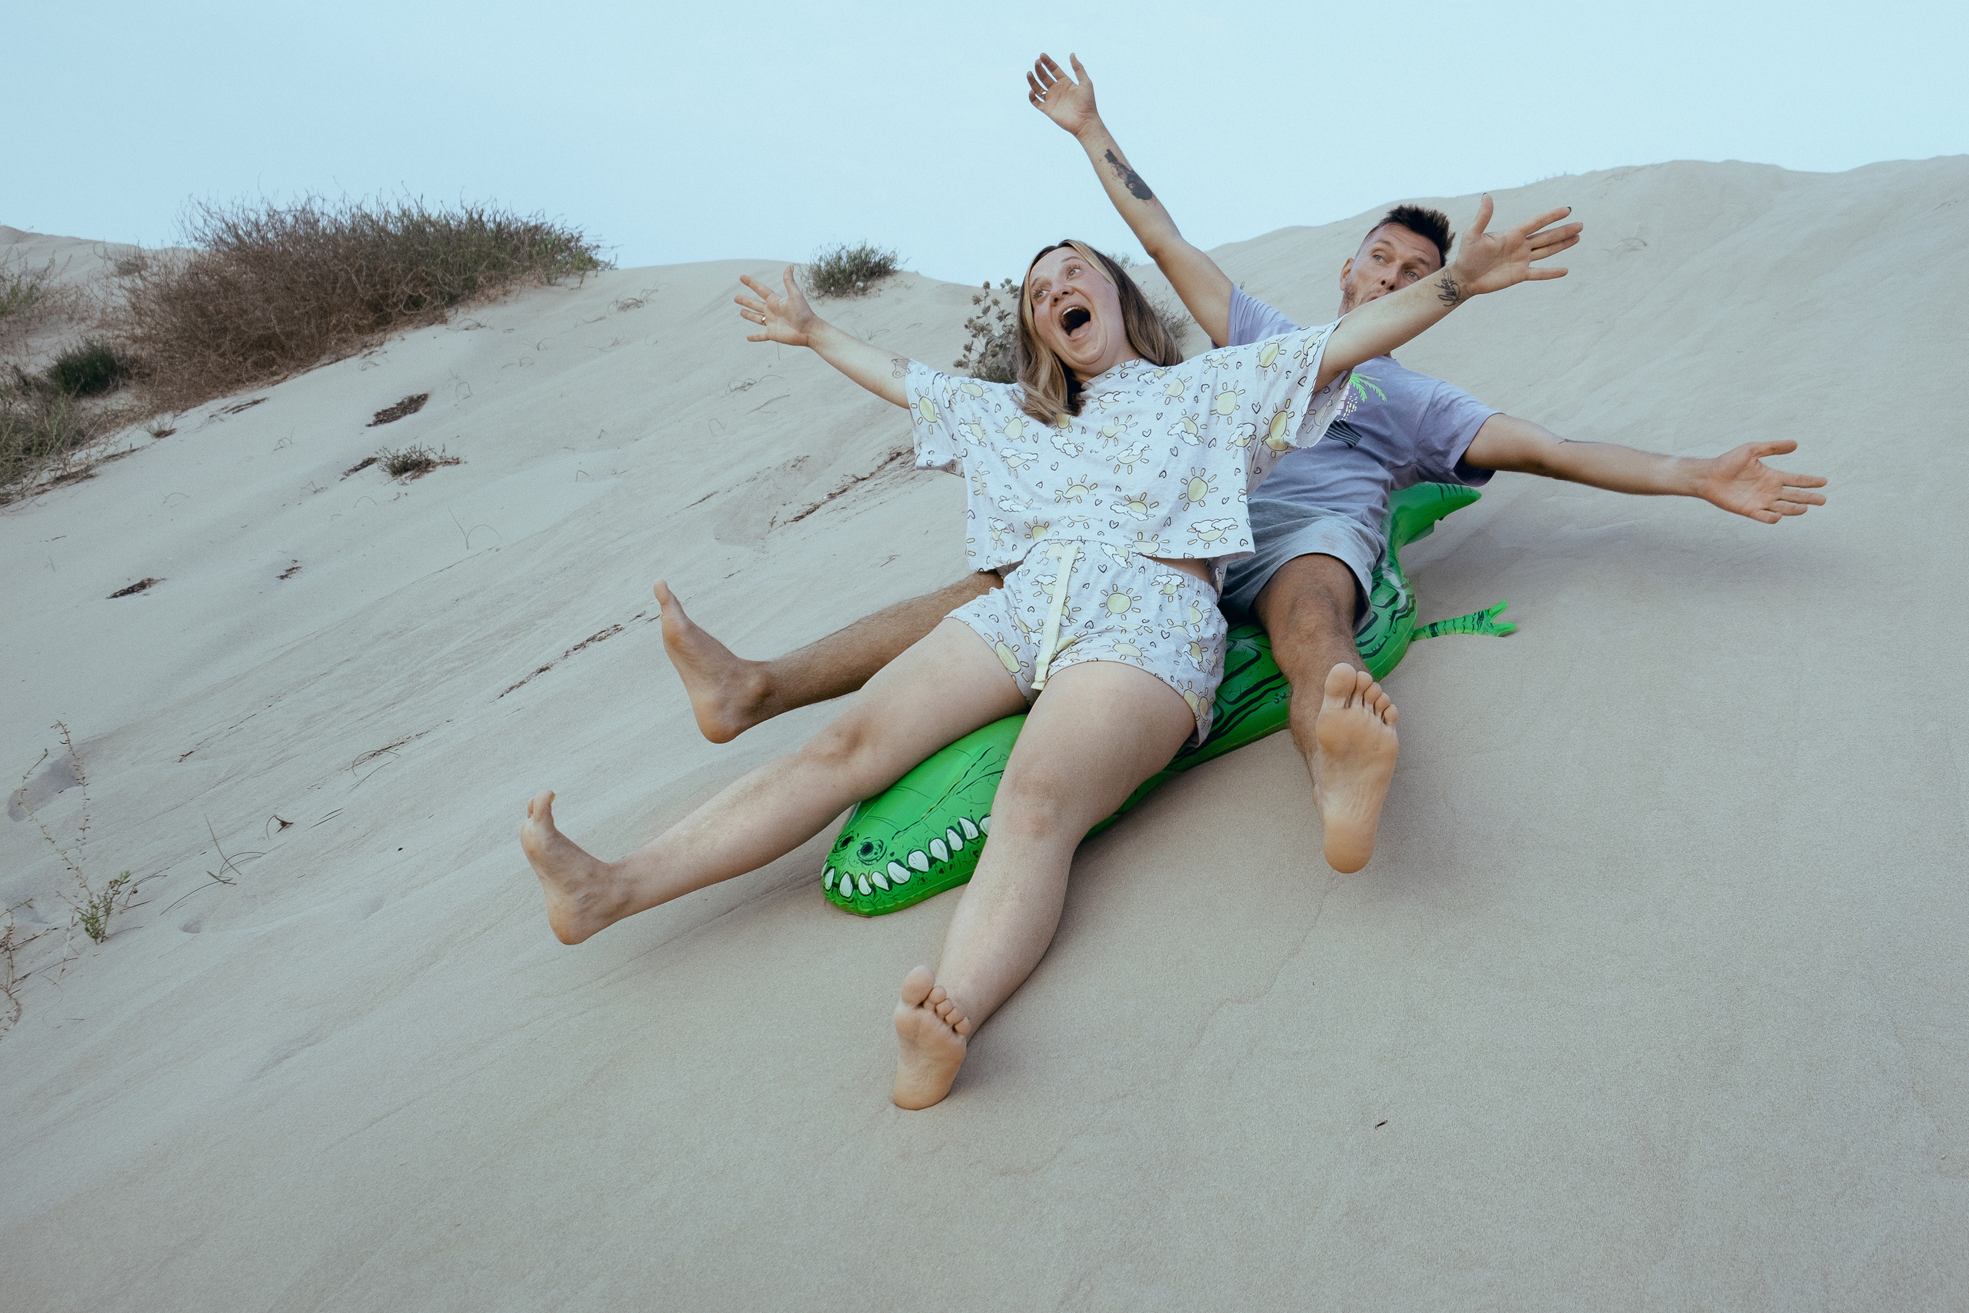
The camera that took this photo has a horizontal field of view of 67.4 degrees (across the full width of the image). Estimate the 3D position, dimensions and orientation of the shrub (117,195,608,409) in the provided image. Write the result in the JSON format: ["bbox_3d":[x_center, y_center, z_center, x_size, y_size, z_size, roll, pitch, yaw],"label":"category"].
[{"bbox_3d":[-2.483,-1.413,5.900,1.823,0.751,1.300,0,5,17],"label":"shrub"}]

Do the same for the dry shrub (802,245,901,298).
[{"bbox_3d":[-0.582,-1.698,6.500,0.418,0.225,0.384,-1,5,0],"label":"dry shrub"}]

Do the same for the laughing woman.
[{"bbox_3d":[0.142,-0.051,2.075,1.254,1.227,0.919,0,-3,27],"label":"laughing woman"}]

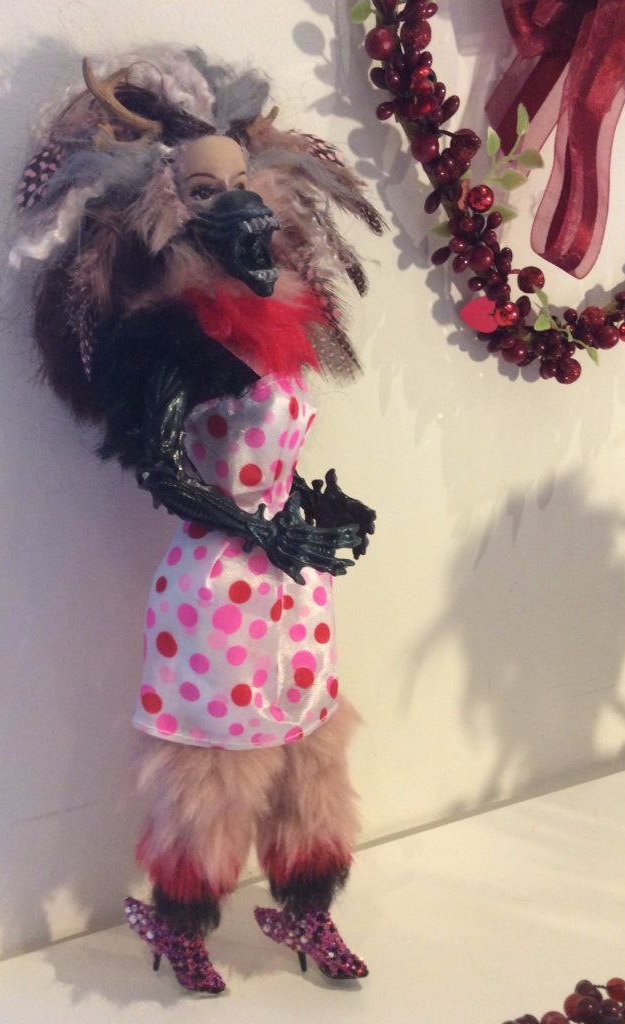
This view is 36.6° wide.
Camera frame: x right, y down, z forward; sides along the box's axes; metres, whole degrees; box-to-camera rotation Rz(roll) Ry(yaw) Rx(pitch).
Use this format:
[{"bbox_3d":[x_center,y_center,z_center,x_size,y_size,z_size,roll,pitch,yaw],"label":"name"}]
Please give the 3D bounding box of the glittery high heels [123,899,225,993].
[{"bbox_3d":[-0.051,0.155,0.337,0.041,0.026,0.015,8,14,33],"label":"glittery high heels"}]

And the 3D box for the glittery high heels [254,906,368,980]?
[{"bbox_3d":[0.000,0.154,0.341,0.041,0.026,0.015,3,12,12],"label":"glittery high heels"}]

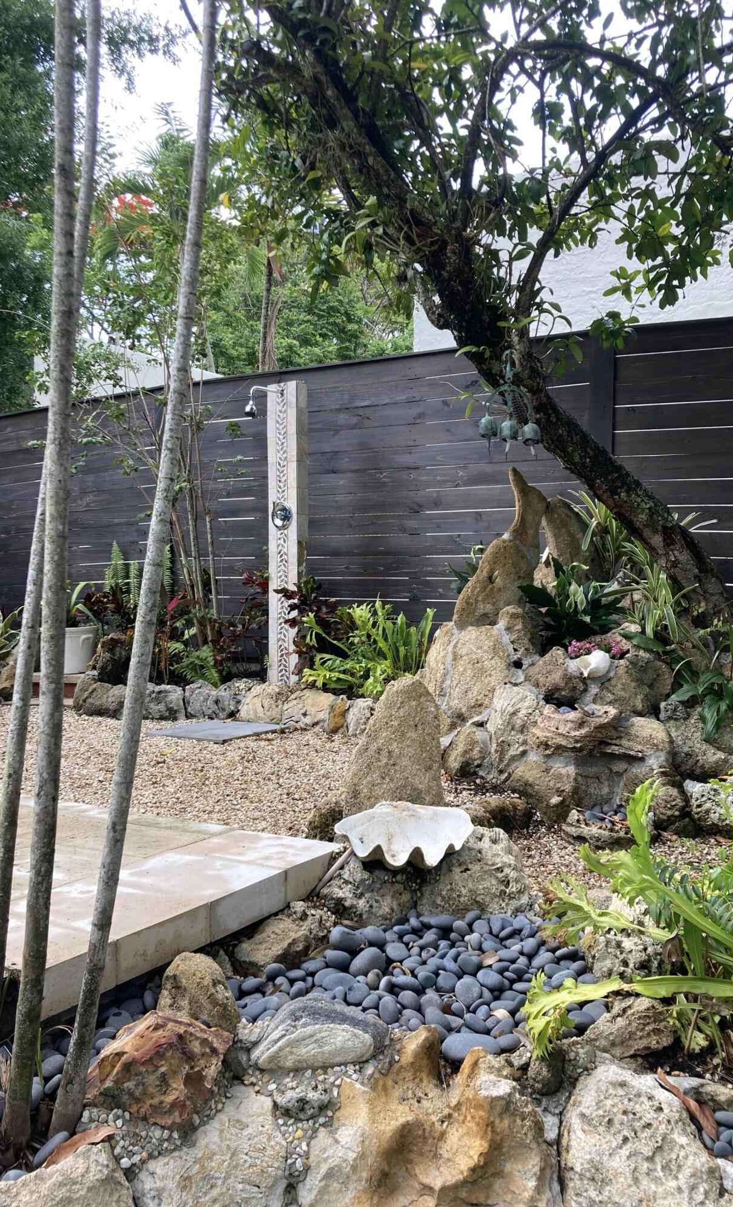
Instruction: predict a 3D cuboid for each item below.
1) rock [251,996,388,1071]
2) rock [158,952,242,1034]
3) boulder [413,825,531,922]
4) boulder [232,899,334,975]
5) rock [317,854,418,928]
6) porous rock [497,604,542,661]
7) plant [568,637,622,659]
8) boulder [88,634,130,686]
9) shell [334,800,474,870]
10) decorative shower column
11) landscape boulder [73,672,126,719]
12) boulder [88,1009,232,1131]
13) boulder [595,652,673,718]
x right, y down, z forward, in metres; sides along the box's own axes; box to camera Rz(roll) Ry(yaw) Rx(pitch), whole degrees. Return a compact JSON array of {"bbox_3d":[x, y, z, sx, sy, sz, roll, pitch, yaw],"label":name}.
[{"bbox_3d":[-0.092,0.842,1.920,0.260,0.115,0.150,0,1,-3],"label":"rock"},{"bbox_3d":[-0.345,0.799,2.000,0.165,0.175,0.150,0,1,0],"label":"rock"},{"bbox_3d":[0.274,0.692,2.520,0.300,0.245,0.250,0,1,0],"label":"boulder"},{"bbox_3d":[-0.202,0.811,2.400,0.160,0.135,0.250,1,2,33],"label":"boulder"},{"bbox_3d":[0.004,0.796,2.720,0.260,0.190,0.220,0,1,0],"label":"rock"},{"bbox_3d":[0.678,0.128,4.350,0.200,0.250,0.200,0,1,0],"label":"porous rock"},{"bbox_3d":[1.007,0.197,4.334,0.260,0.120,0.200,0,3,0],"label":"plant"},{"bbox_3d":[-1.691,0.383,6.450,0.290,0.350,0.290,0,1,0],"label":"boulder"},{"bbox_3d":[0.118,0.763,3.238,0.450,0.170,0.270,0,3,0],"label":"shell"},{"bbox_3d":[-0.473,-0.403,5.800,0.225,1.840,0.120,0,1,36],"label":"decorative shower column"},{"bbox_3d":[-1.689,0.585,6.253,0.360,0.270,0.300,0,3,0],"label":"landscape boulder"},{"bbox_3d":[-0.436,0.992,2.088,0.285,0.180,0.200,0,3,0],"label":"boulder"},{"bbox_3d":[1.124,0.339,4.140,0.320,0.260,0.280,0,3,0],"label":"boulder"}]

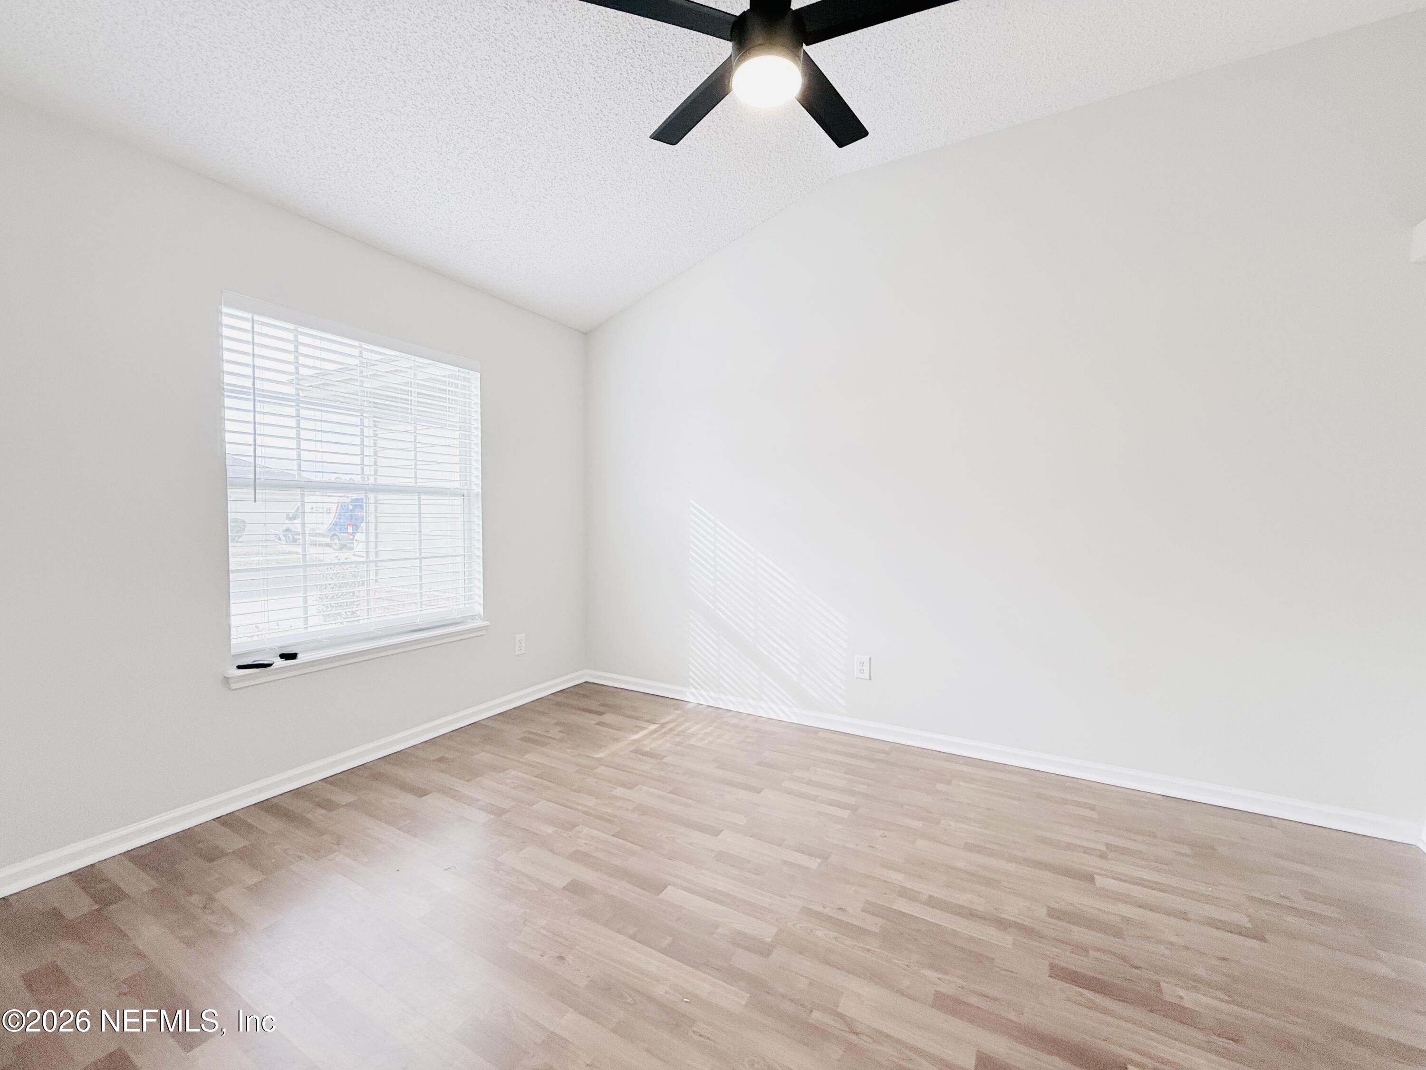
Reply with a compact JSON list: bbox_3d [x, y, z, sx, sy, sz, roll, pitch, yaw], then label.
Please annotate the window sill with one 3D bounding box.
[{"bbox_3d":[-1.624,0.551,2.790,0.095,0.075,1.235,2,3,29],"label":"window sill"}]

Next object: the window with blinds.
[{"bbox_3d":[-1.623,-0.222,2.763,0.080,1.453,1.180,2,3,29],"label":"window with blinds"}]

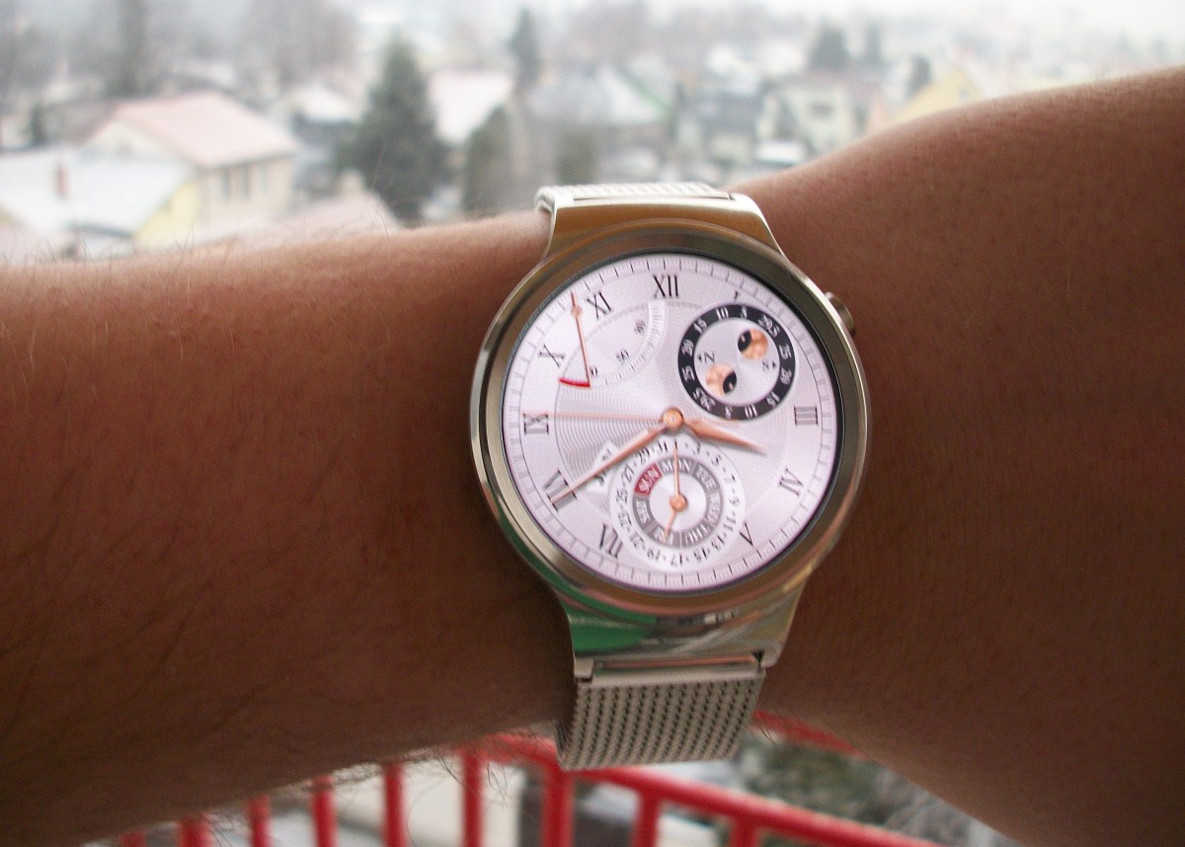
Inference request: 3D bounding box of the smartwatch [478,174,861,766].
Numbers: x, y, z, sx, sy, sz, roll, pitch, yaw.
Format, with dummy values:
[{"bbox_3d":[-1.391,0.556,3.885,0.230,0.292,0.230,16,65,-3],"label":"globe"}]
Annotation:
[{"bbox_3d":[0.006,0.005,0.150,0.043,0.070,0.055,-2,-8,-6],"label":"smartwatch"}]

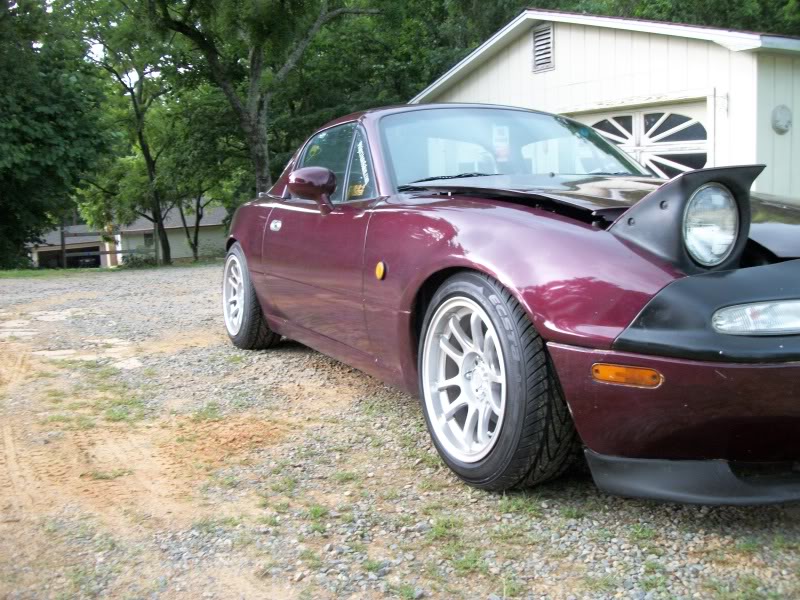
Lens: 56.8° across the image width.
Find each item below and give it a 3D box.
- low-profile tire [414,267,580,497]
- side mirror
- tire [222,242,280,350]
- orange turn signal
[{"bbox_3d":[0.252,0.207,1.988,0.210,0.580,0.580,0,6,-25],"label":"low-profile tire"},{"bbox_3d":[-0.318,-0.402,2.690,0.185,0.165,0.125,-4,8,-27],"label":"side mirror"},{"bbox_3d":[-0.798,-0.028,3.986,0.210,0.580,0.580,-1,6,-27],"label":"tire"},{"bbox_3d":[0.463,0.152,1.500,0.145,0.041,0.030,5,8,35],"label":"orange turn signal"}]

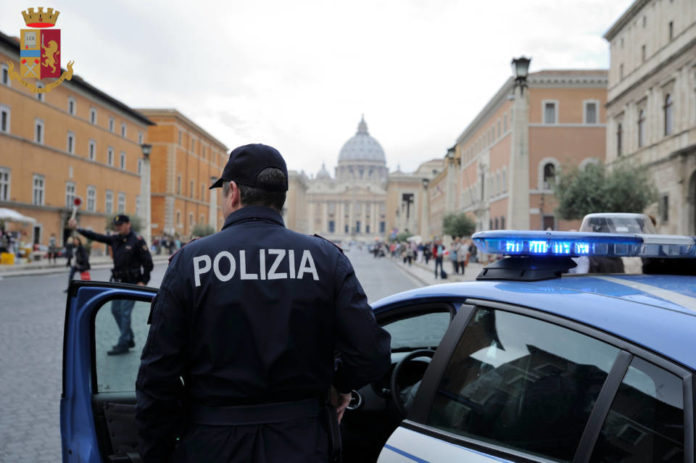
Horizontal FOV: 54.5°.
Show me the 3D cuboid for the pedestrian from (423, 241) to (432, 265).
[{"bbox_3d":[5.585,1.475,47.500,0.600,1.700,0.450,1,-1,6],"label":"pedestrian"}]

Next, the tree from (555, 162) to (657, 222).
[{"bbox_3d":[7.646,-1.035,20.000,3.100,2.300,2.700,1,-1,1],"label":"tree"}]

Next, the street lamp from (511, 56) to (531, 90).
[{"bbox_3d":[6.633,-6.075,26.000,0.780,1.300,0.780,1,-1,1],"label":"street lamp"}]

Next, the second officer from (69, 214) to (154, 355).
[{"bbox_3d":[-3.065,0.683,8.800,1.050,1.830,0.650,0,-1,30],"label":"second officer"}]

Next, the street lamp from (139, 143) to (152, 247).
[{"bbox_3d":[-14.973,-2.329,50.000,1.050,8.600,1.050,1,-1,-1],"label":"street lamp"}]

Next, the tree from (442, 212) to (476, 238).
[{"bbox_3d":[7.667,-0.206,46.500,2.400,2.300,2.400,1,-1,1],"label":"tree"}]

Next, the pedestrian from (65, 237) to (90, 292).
[{"bbox_3d":[-8.081,0.971,20.200,0.750,1.660,0.550,1,-1,-30],"label":"pedestrian"}]

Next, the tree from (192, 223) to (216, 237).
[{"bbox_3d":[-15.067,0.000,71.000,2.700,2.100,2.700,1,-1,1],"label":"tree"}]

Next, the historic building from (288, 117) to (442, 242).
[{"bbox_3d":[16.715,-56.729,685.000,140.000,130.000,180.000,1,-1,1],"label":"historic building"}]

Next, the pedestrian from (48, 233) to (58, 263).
[{"bbox_3d":[-15.243,0.880,35.000,0.550,1.660,0.420,1,-1,6],"label":"pedestrian"}]

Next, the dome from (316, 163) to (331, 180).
[{"bbox_3d":[-25.181,-61.668,695.000,14.500,19.000,14.500,1,-1,1],"label":"dome"}]

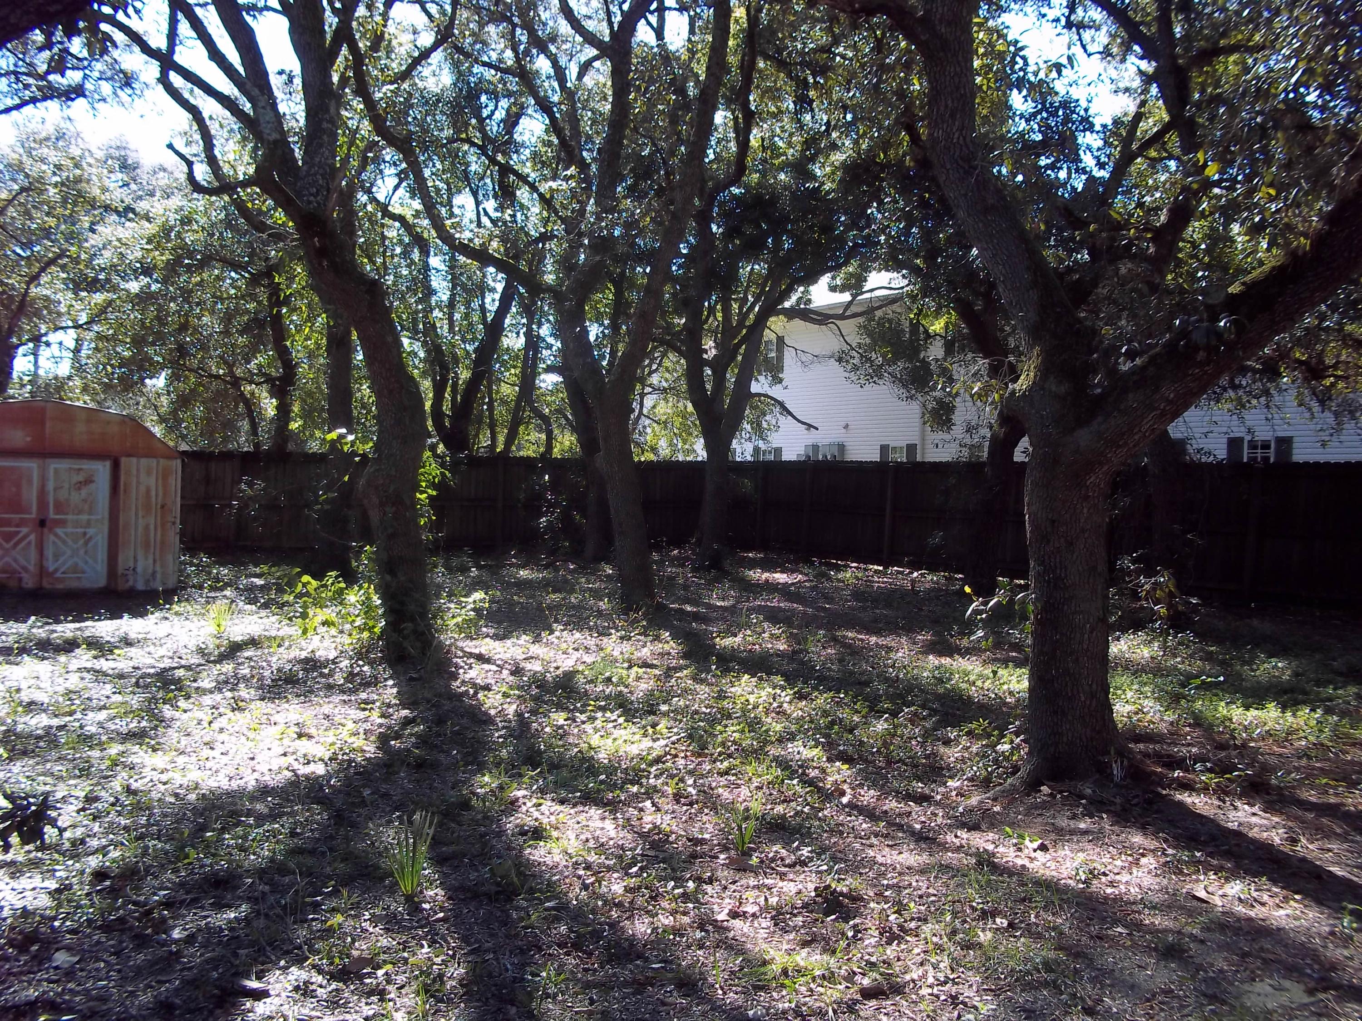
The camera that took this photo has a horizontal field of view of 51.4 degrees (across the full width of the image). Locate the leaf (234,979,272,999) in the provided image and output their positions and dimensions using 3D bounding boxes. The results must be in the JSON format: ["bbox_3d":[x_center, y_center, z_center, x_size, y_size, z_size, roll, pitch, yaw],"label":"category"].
[{"bbox_3d":[-1.250,1.397,4.140,0.103,0.030,0.067,1,2,-17],"label":"leaf"}]

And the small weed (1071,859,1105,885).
[{"bbox_3d":[1.571,1.395,5.465,0.123,0.061,0.111,2,2,16],"label":"small weed"}]

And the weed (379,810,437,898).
[{"bbox_3d":[-0.985,1.238,5.100,0.201,0.305,0.191,1,2,-11],"label":"weed"}]

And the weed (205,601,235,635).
[{"bbox_3d":[-4.160,0.969,12.771,0.261,0.298,0.248,1,2,-18],"label":"weed"}]

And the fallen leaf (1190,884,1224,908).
[{"bbox_3d":[1.936,1.419,5.222,0.116,0.040,0.104,2,2,21],"label":"fallen leaf"}]

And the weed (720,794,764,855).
[{"bbox_3d":[0.244,1.274,5.751,0.172,0.239,0.163,1,2,3],"label":"weed"}]

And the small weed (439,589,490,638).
[{"bbox_3d":[-1.989,0.939,13.022,0.446,0.422,0.424,1,2,-9],"label":"small weed"}]

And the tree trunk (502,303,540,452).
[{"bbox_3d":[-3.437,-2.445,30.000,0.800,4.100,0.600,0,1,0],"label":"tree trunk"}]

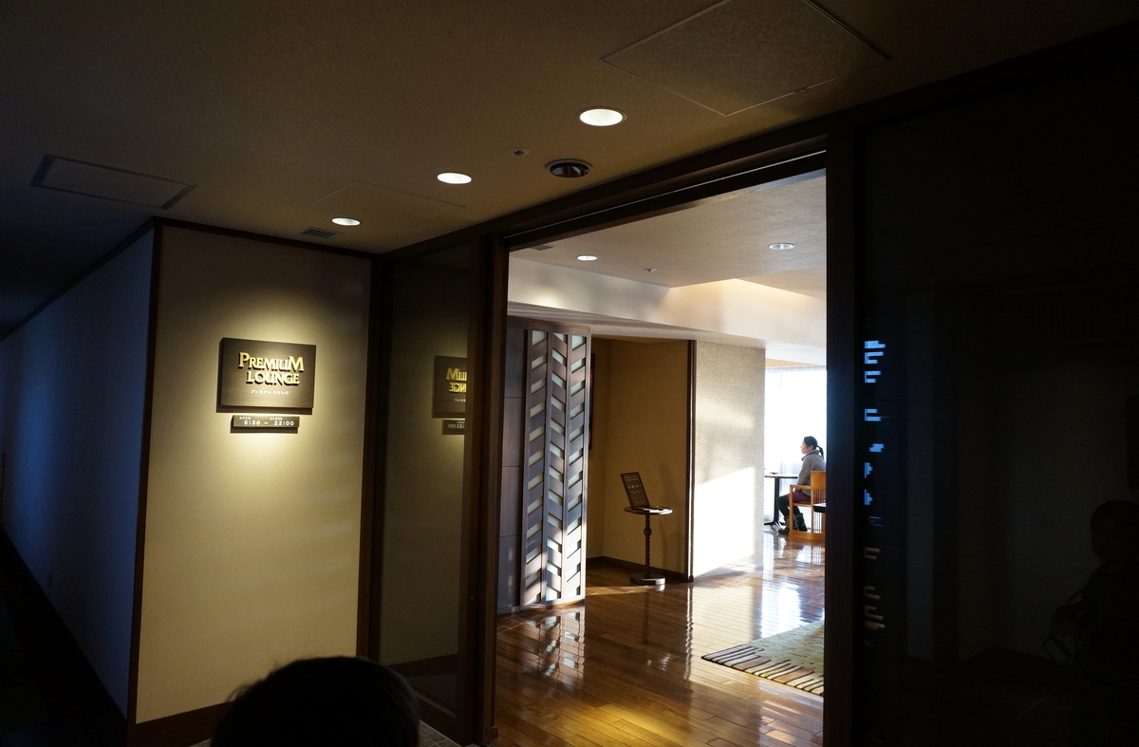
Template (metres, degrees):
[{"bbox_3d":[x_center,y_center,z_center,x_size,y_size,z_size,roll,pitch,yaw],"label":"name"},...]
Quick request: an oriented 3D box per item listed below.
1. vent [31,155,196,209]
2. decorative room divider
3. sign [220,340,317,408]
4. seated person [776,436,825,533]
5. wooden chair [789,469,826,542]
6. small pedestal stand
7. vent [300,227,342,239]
[{"bbox_3d":[-1.749,-0.726,2.906,0.475,0.030,0.505,4,-4,-41],"label":"vent"},{"bbox_3d":[-0.199,0.726,6.087,0.930,2.263,0.140,4,-4,-41],"label":"decorative room divider"},{"bbox_3d":[-1.449,0.006,3.653,0.437,0.308,0.055,4,-4,-41],"label":"sign"},{"bbox_3d":[3.081,1.493,10.108,0.480,1.300,0.680,4,-4,-41],"label":"seated person"},{"bbox_3d":[3.219,1.711,10.043,0.560,0.869,0.540,4,-4,-41],"label":"wooden chair"},{"bbox_3d":[0.739,1.597,7.056,0.455,0.665,0.455,1,-3,0],"label":"small pedestal stand"},{"bbox_3d":[-1.190,-0.673,3.621,0.165,0.020,0.165,4,-4,-41],"label":"vent"}]

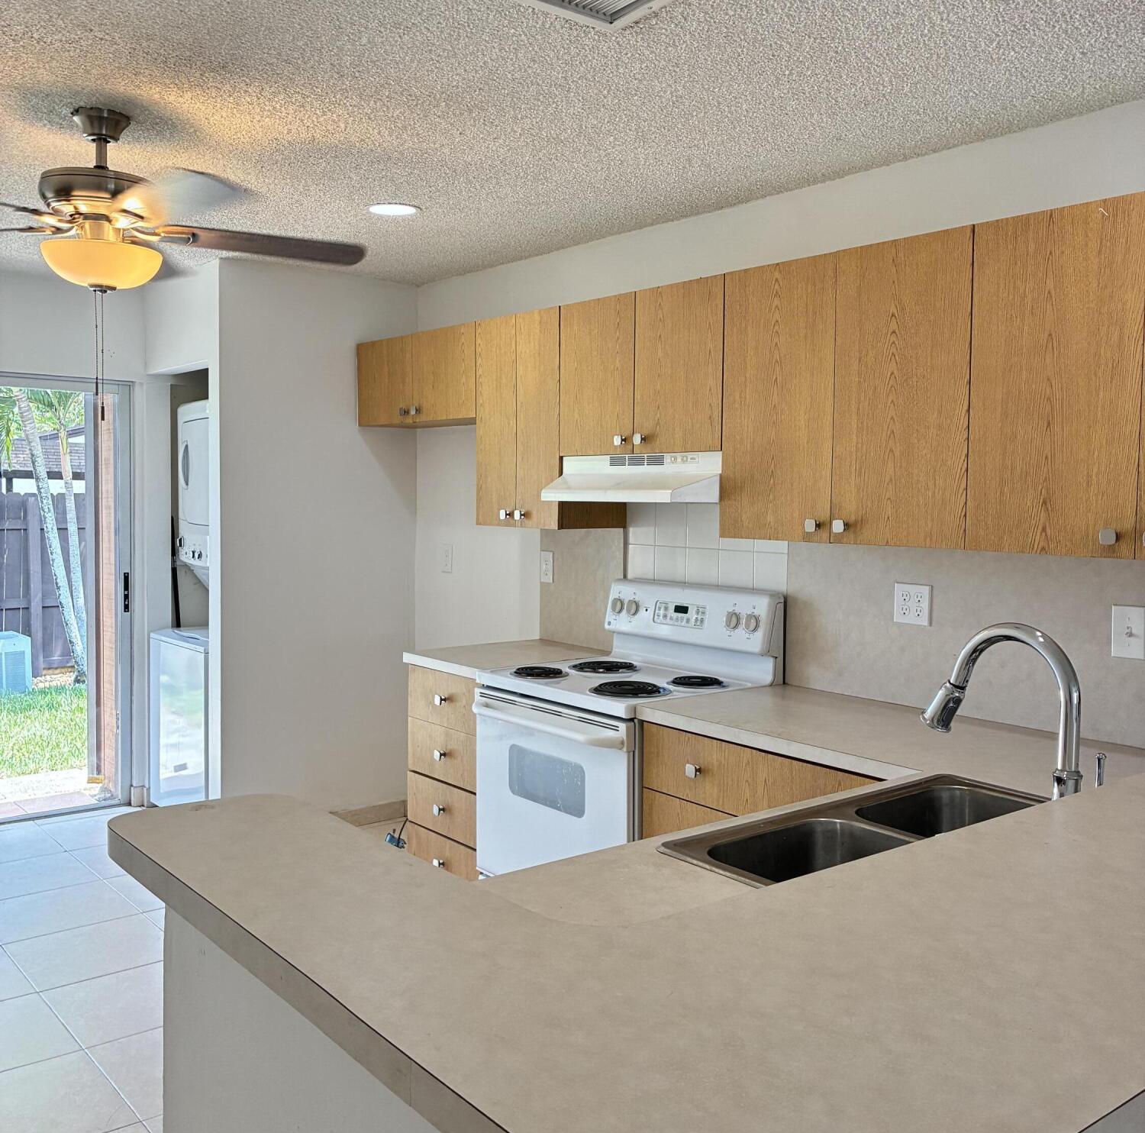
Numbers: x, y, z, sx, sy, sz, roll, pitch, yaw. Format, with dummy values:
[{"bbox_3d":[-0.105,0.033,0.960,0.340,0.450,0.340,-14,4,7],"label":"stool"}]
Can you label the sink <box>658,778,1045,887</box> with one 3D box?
[{"bbox_3d":[0.629,0.562,1.981,0.842,0.189,0.557,-3,5,-38],"label":"sink"}]

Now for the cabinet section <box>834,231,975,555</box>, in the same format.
[{"bbox_3d":[0.929,-0.434,2.949,0.305,0.759,0.399,-3,5,-39],"label":"cabinet section"}]

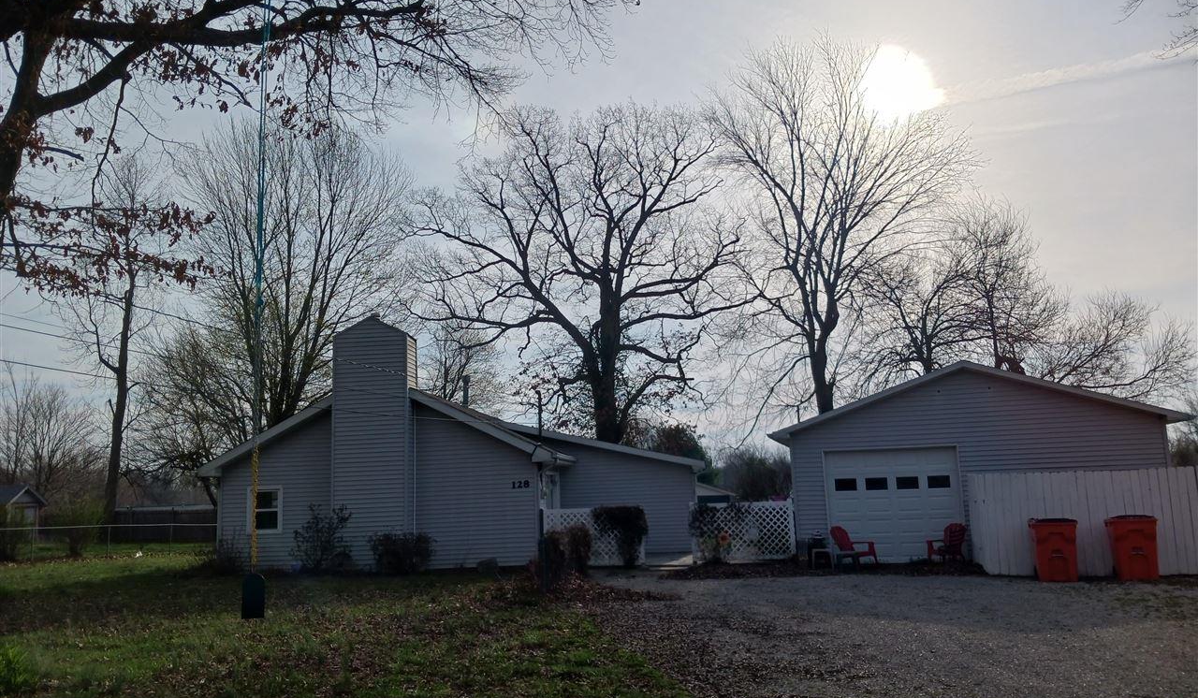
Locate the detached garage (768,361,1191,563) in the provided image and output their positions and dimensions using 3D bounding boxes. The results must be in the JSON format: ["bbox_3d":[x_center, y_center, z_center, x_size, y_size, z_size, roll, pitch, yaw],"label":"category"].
[{"bbox_3d":[8.823,2.888,23.353,8.300,4.120,8.600,-4,-9,14],"label":"detached garage"}]

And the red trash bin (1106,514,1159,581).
[{"bbox_3d":[8.663,3.235,15.200,0.630,1.060,0.720,-5,-10,15],"label":"red trash bin"}]

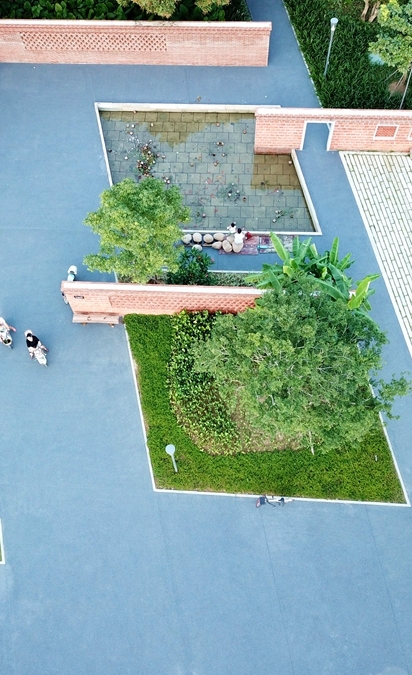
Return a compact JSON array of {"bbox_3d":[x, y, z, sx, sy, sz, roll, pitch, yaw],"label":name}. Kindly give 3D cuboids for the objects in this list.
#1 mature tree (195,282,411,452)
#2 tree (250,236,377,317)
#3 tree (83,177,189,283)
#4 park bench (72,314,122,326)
[{"bbox_3d":[3.351,1.198,24.106,7.000,6.000,6.300,2,67,3],"label":"mature tree"},{"bbox_3d":[4.237,-2.297,26.946,5.000,3.500,3.400,2,67,3],"label":"tree"},{"bbox_3d":[-2.605,-3.653,26.601,4.000,5.600,4.000,2,67,3],"label":"tree"},{"bbox_3d":[-4.525,-0.645,28.175,1.900,0.440,0.380,2,67,3],"label":"park bench"}]

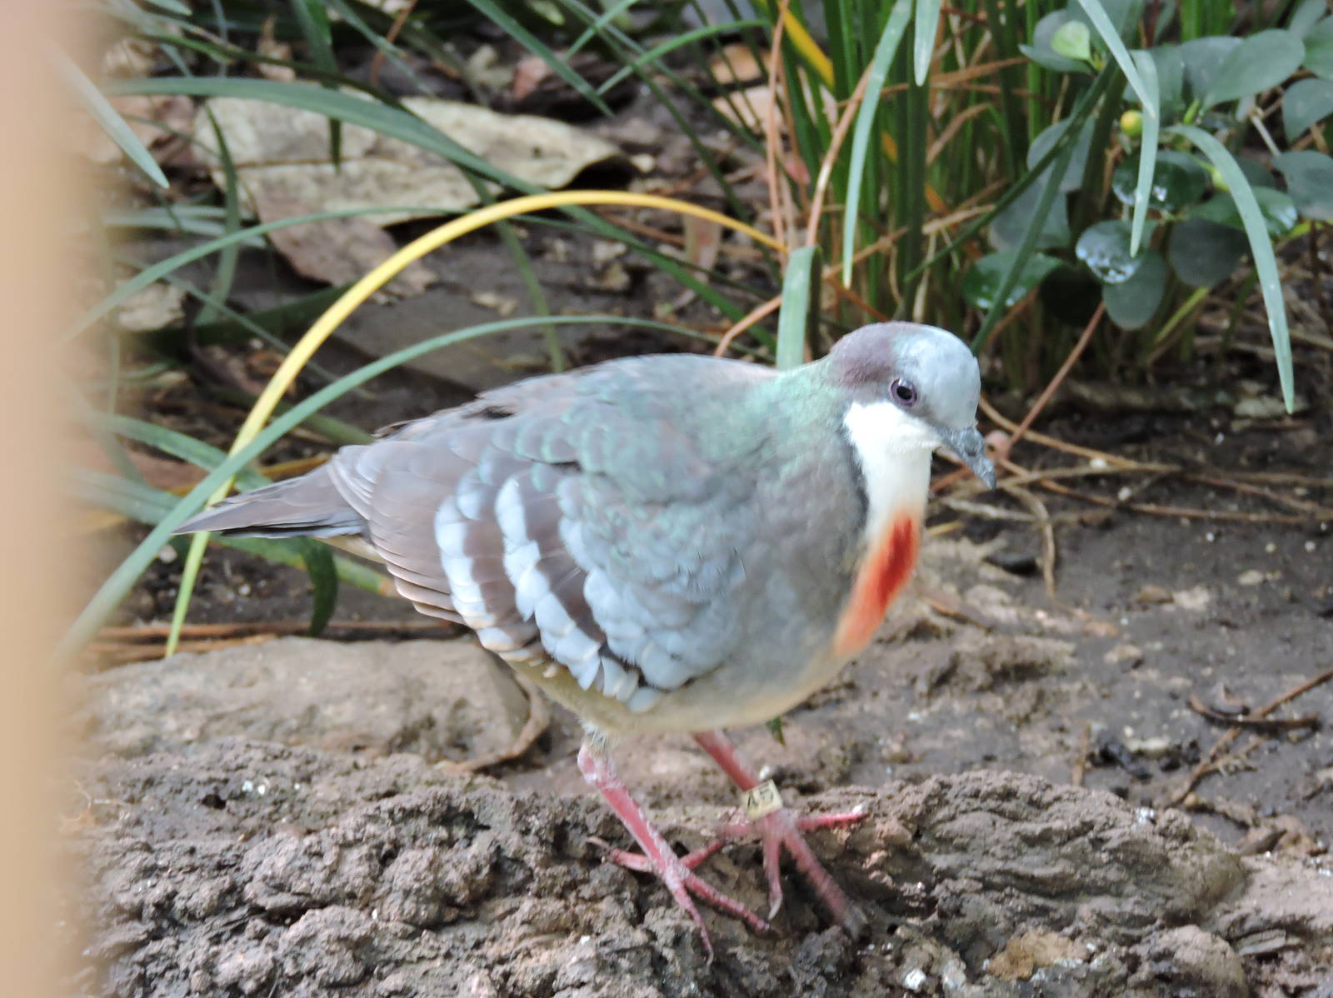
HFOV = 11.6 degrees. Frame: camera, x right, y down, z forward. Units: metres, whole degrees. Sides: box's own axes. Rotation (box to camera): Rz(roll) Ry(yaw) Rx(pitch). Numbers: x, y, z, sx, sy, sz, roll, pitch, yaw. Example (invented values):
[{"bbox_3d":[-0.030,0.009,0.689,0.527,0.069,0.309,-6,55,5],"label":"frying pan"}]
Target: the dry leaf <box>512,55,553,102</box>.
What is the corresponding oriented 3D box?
[{"bbox_3d":[-0.050,-0.155,2.420,0.016,0.013,0.014,0,22,0],"label":"dry leaf"}]

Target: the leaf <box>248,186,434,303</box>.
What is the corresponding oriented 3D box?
[{"bbox_3d":[-0.117,-0.092,2.360,0.070,0.018,0.042,11,27,23],"label":"leaf"}]

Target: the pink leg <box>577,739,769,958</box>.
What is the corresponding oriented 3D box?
[{"bbox_3d":[0.002,0.093,1.750,0.060,0.045,0.042,16,27,35],"label":"pink leg"}]

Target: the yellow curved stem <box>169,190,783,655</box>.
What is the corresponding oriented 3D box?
[{"bbox_3d":[-0.069,-0.034,2.137,0.245,0.105,0.052,-17,30,-32],"label":"yellow curved stem"}]

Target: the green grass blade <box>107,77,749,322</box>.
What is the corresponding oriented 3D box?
[{"bbox_3d":[-0.079,-0.100,2.180,0.214,0.064,0.060,0,22,0],"label":"green grass blade"}]

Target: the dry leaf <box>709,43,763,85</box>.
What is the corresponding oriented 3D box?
[{"bbox_3d":[0.027,-0.169,2.540,0.022,0.010,0.020,0,25,0],"label":"dry leaf"}]

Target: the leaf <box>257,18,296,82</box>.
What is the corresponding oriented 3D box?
[{"bbox_3d":[-0.147,-0.169,2.460,0.015,0.022,0.013,0,22,0],"label":"leaf"}]

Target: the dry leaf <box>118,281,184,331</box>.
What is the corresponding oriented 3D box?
[{"bbox_3d":[-0.184,-0.068,2.330,0.028,0.010,0.024,0,25,0],"label":"dry leaf"}]

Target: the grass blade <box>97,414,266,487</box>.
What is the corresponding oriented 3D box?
[{"bbox_3d":[-0.161,-0.016,2.170,0.060,0.020,0.022,0,25,0],"label":"grass blade"}]

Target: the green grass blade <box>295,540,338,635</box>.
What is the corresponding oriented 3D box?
[{"bbox_3d":[-0.104,0.026,1.950,0.013,0.030,0.015,0,22,0],"label":"green grass blade"}]

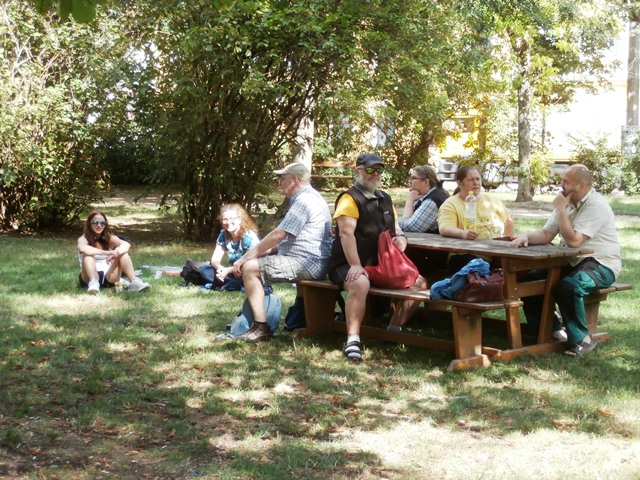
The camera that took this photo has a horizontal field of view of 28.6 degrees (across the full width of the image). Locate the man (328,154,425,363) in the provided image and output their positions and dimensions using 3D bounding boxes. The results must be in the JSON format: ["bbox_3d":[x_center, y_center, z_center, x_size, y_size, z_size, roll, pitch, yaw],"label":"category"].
[{"bbox_3d":[0.355,0.085,8.849,0.800,1.340,0.740,-4,7,-39],"label":"man"}]

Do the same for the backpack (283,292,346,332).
[{"bbox_3d":[-0.040,0.533,9.710,0.440,0.290,0.280,2,6,17],"label":"backpack"}]

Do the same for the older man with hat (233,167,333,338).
[{"bbox_3d":[-0.290,0.075,9.176,0.740,1.300,0.520,0,5,5],"label":"older man with hat"}]

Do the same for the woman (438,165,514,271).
[{"bbox_3d":[1.120,0.059,9.626,0.600,1.250,0.750,1,5,14],"label":"woman"}]

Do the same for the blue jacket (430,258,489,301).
[{"bbox_3d":[0.920,0.256,8.198,0.400,0.260,0.260,1,5,11],"label":"blue jacket"}]

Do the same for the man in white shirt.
[{"bbox_3d":[1.756,0.138,8.656,0.780,1.270,0.580,-4,7,-37],"label":"man in white shirt"}]

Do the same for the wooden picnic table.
[{"bbox_3d":[1.017,0.384,9.004,0.640,0.717,1.840,-4,7,-40],"label":"wooden picnic table"}]

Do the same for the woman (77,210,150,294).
[{"bbox_3d":[-1.930,0.102,11.880,0.640,0.750,0.780,-1,5,-13],"label":"woman"}]

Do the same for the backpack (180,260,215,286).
[{"bbox_3d":[-1.170,0.326,12.232,0.360,0.240,0.270,2,6,17],"label":"backpack"}]

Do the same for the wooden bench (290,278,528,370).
[{"bbox_3d":[0.547,0.562,8.633,0.430,0.431,1.836,-4,7,-39],"label":"wooden bench"}]

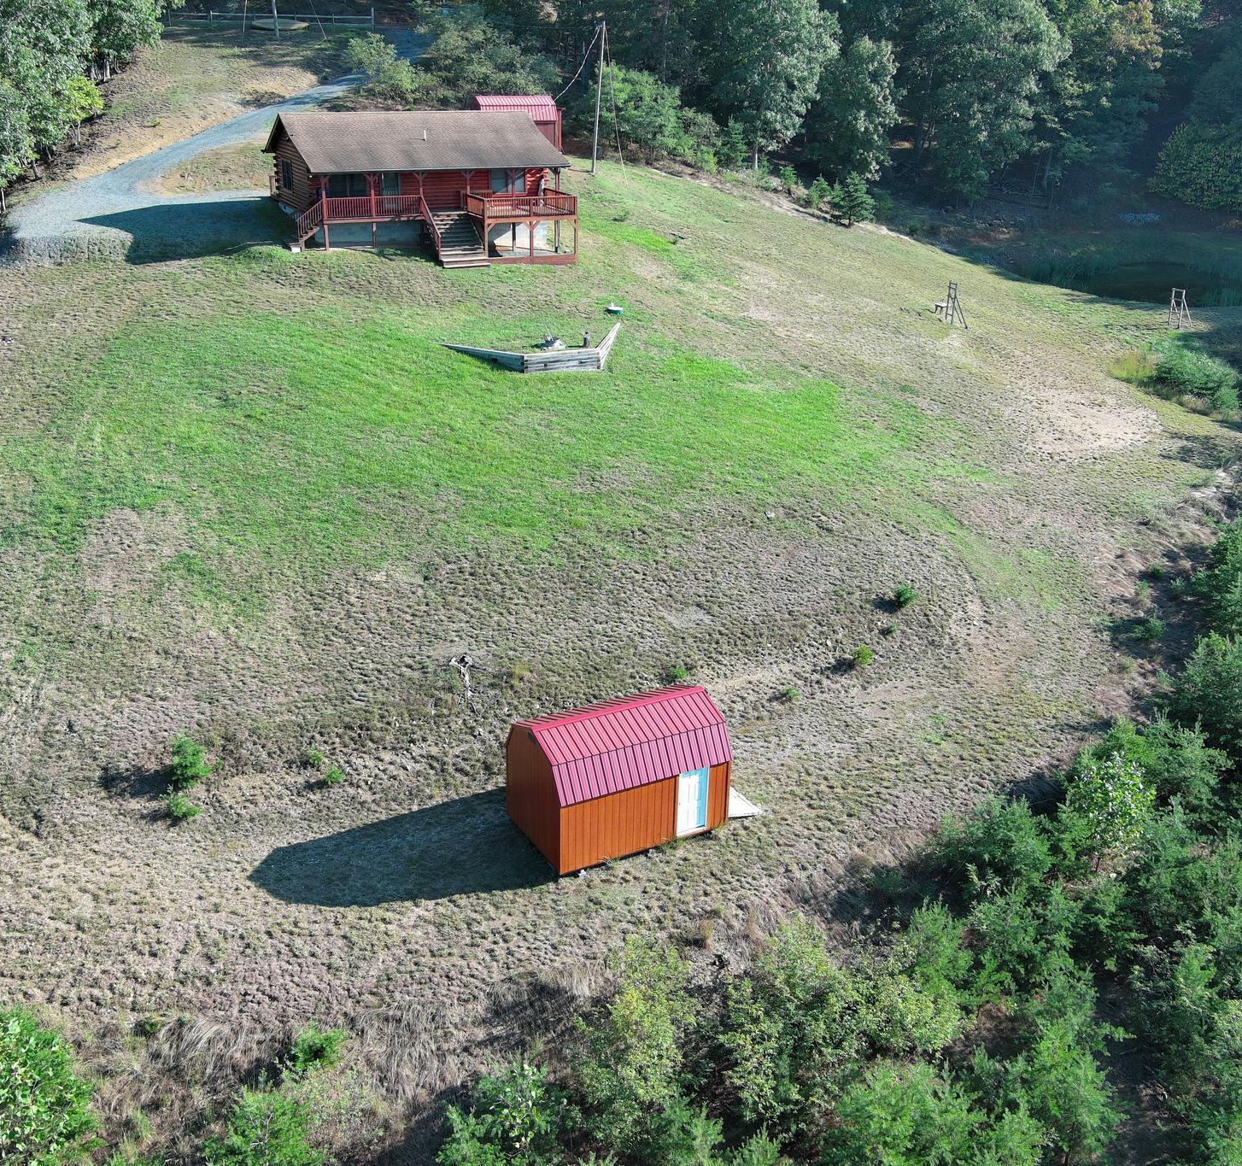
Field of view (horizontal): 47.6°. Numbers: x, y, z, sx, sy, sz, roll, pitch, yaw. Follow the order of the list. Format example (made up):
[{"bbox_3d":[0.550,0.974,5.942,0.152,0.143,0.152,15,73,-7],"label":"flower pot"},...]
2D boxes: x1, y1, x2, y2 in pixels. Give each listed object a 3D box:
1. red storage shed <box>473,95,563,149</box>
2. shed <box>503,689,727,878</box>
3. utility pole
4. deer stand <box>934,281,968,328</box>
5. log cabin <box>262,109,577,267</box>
[{"bbox_3d":[-6.662,-28.728,88.067,4.850,3.250,3.100,-6,22,-17],"label":"red storage shed"},{"bbox_3d":[-0.044,4.659,35.934,4.950,3.350,3.150,-11,24,-27],"label":"shed"},{"bbox_3d":[-1.340,-29.160,84.915,0.350,8.716,0.350,4,21,-1],"label":"utility pole"},{"bbox_3d":[18.069,-15.278,77.300,1.950,2.400,0.900,-7,23,-18],"label":"deer stand"},{"bbox_3d":[-10.498,-20.692,73.142,13.550,6.890,12.742,-9,24,-24],"label":"log cabin"}]

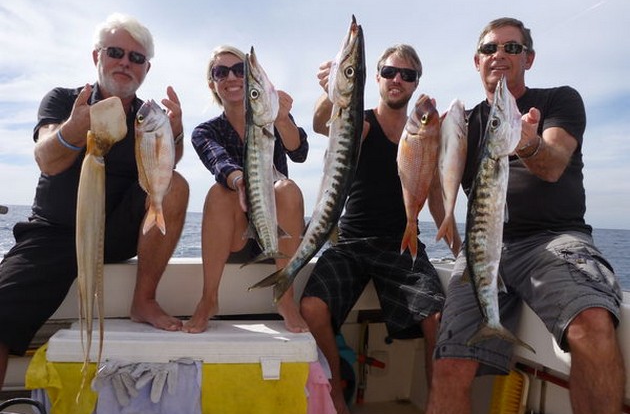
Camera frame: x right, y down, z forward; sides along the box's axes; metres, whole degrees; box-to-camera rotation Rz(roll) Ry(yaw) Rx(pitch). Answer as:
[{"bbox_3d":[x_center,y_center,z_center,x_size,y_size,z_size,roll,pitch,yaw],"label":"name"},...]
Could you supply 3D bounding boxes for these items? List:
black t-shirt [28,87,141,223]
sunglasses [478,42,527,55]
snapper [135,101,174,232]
[{"bbox_3d":[-0.734,-0.168,1.760,0.450,0.500,0.340,0,8,-14],"label":"black t-shirt"},{"bbox_3d":[0.584,-0.487,1.570,0.145,0.042,0.135,5,14,25],"label":"sunglasses"},{"bbox_3d":[-0.447,-0.110,1.420,0.110,0.375,0.055,-2,-1,0],"label":"snapper"}]

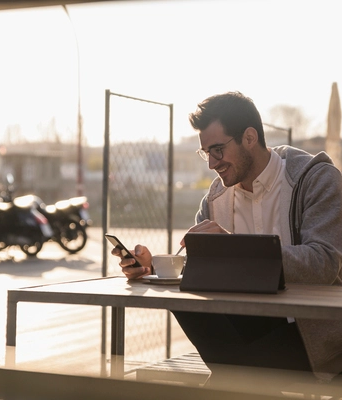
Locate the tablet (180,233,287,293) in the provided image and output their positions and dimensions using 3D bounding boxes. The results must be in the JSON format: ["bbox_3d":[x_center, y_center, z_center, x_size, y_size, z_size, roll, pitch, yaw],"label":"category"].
[{"bbox_3d":[0.164,0.161,2.790,0.255,0.147,0.120,0,0,19],"label":"tablet"}]

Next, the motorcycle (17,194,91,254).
[{"bbox_3d":[-2.250,0.300,18.600,2.030,1.220,0.750,0,0,25],"label":"motorcycle"}]

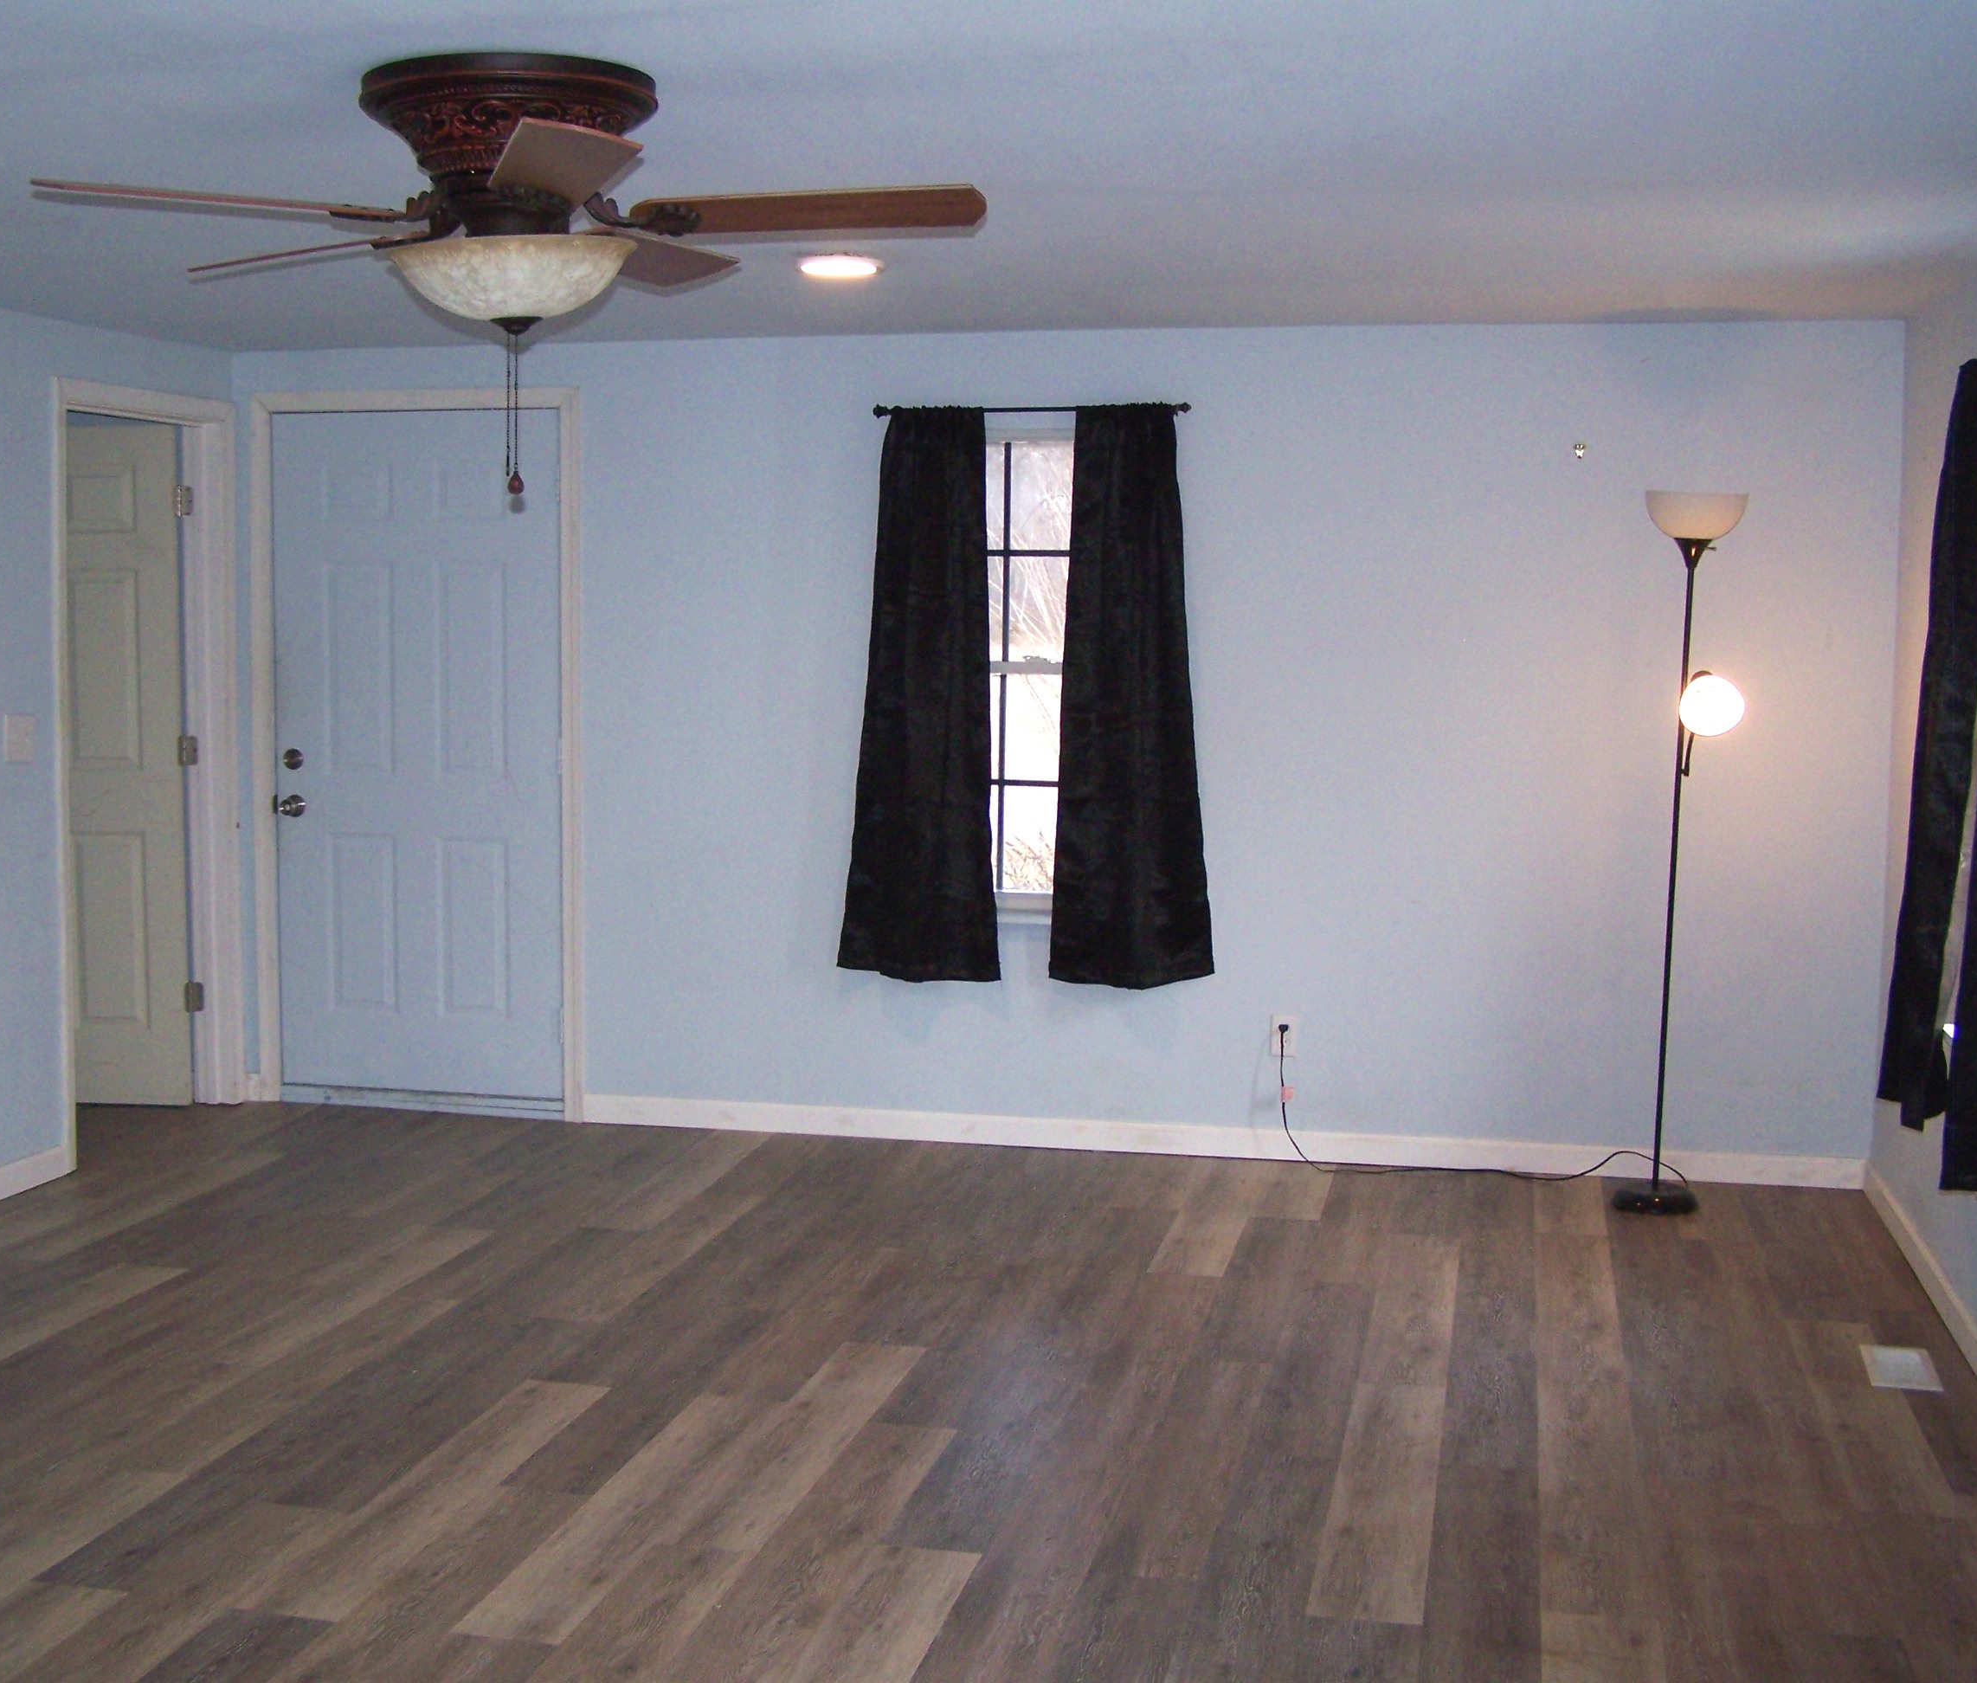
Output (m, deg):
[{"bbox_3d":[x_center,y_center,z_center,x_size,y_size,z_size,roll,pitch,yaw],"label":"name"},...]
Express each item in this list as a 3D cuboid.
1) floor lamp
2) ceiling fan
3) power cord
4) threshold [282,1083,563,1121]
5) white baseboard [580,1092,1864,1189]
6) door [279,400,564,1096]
[{"bbox_3d":[1.771,0.034,6.300,0.272,1.836,0.260,1,6,12],"label":"floor lamp"},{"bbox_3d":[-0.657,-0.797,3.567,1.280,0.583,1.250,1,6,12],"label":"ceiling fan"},{"bbox_3d":[1.313,0.725,6.660,1.110,0.386,0.220,1,6,12],"label":"power cord"},{"bbox_3d":[-1.697,0.792,7.481,0.905,0.068,0.120,1,6,12],"label":"threshold"},{"bbox_3d":[0.562,0.845,6.955,3.639,0.083,0.016,1,6,12],"label":"white baseboard"},{"bbox_3d":[-1.694,-0.257,7.355,0.913,2.033,0.050,1,6,12],"label":"door"}]

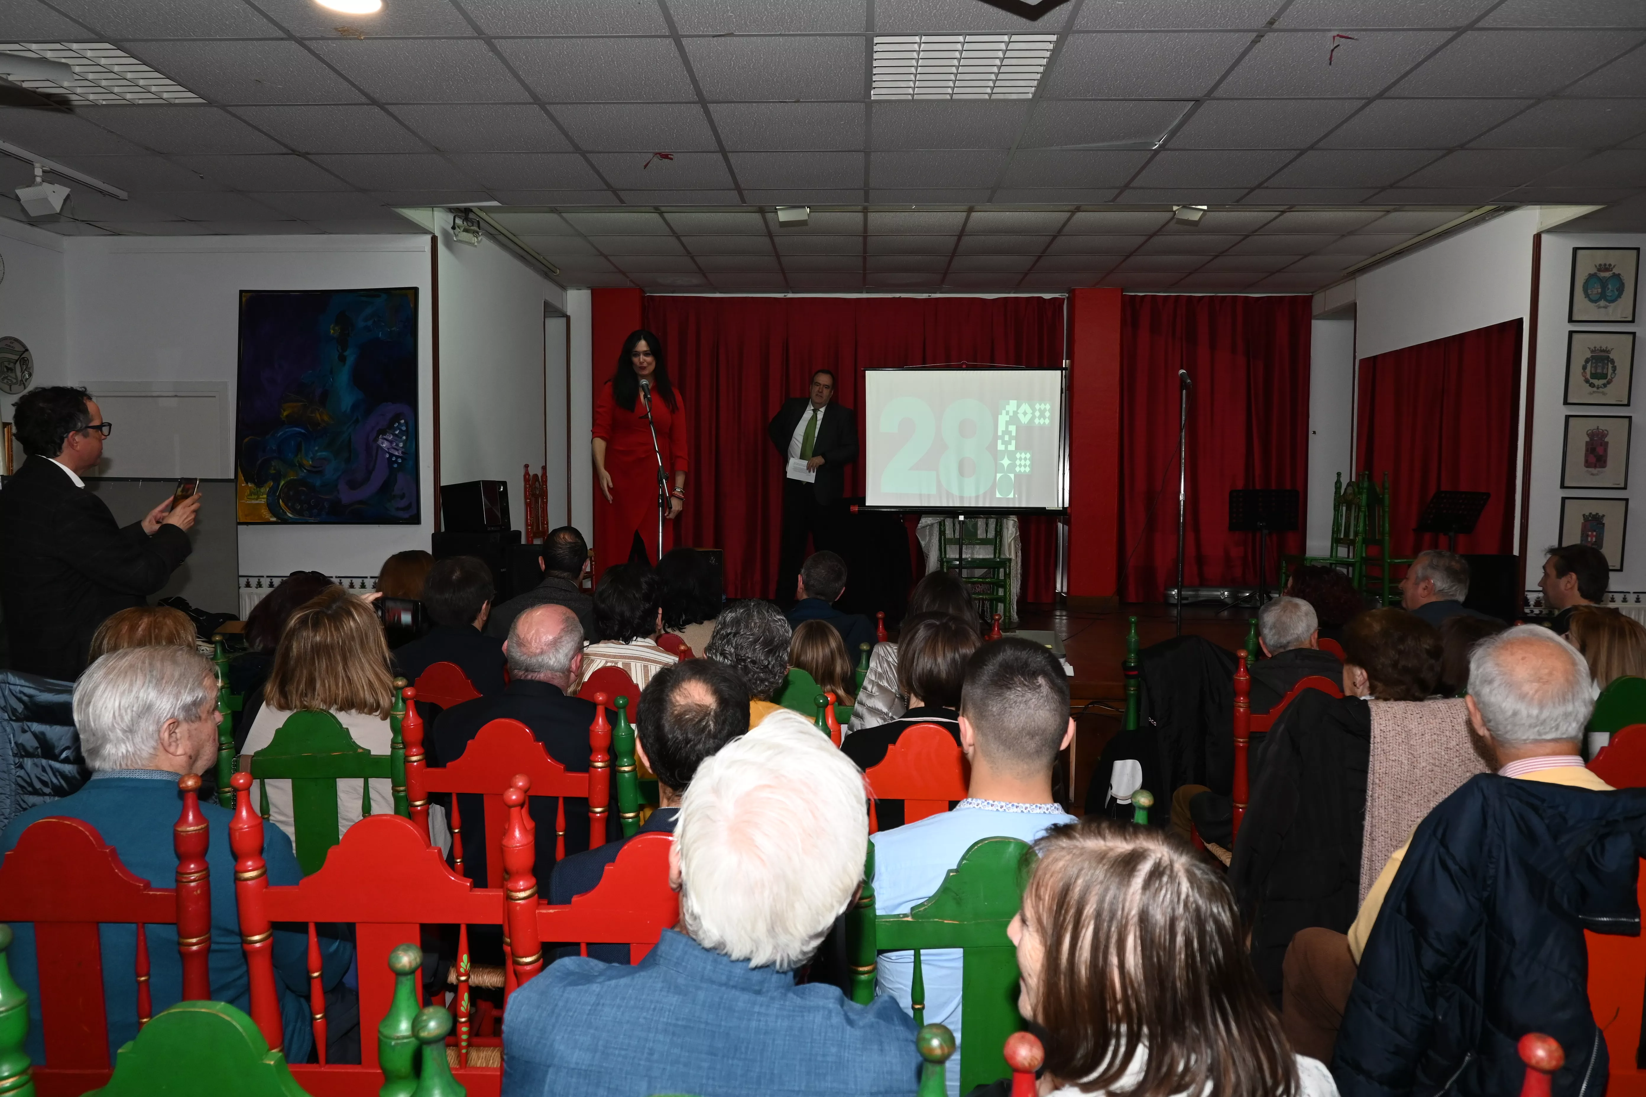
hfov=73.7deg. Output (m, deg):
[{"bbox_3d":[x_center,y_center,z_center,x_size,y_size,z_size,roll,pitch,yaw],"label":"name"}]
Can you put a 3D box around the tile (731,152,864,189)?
[{"bbox_3d":[-0.102,-1.683,4.876,0.595,0.020,0.595,0,3,2],"label":"tile"}]

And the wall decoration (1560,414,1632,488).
[{"bbox_3d":[4.235,-0.524,6.020,0.355,0.397,0.025,1,3,2],"label":"wall decoration"}]

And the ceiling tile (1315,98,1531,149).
[{"bbox_3d":[2.277,-1.628,4.194,0.600,0.020,0.600,0,3,2],"label":"ceiling tile"}]

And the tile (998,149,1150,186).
[{"bbox_3d":[1.099,-1.673,4.835,0.600,0.020,0.600,0,3,2],"label":"tile"}]

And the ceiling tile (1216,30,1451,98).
[{"bbox_3d":[1.656,-1.597,3.617,0.600,0.020,0.600,0,3,2],"label":"ceiling tile"}]

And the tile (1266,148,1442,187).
[{"bbox_3d":[2.296,-1.662,4.797,0.600,0.025,0.600,1,3,2],"label":"tile"}]

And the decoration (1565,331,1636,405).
[{"bbox_3d":[4.234,-0.979,5.993,0.355,0.397,0.025,1,3,2],"label":"decoration"}]

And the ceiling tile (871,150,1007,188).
[{"bbox_3d":[0.499,-1.678,4.856,0.600,0.020,0.600,0,3,2],"label":"ceiling tile"}]

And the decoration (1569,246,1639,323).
[{"bbox_3d":[4.237,-1.428,5.966,0.355,0.397,0.025,1,3,2],"label":"decoration"}]

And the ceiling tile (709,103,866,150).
[{"bbox_3d":[-0.122,-1.647,4.277,0.595,0.020,0.595,0,3,2],"label":"ceiling tile"}]

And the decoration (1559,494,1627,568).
[{"bbox_3d":[4.220,-0.075,6.009,0.355,0.405,0.025,0,3,2],"label":"decoration"}]

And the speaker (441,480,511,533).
[{"bbox_3d":[-1.862,-0.220,5.900,0.253,0.257,0.222,-4,2,17],"label":"speaker"}]

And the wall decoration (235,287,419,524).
[{"bbox_3d":[-2.805,-0.801,6.239,1.050,1.330,0.040,1,3,2],"label":"wall decoration"}]

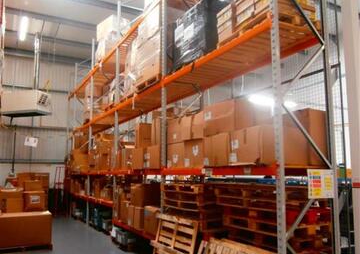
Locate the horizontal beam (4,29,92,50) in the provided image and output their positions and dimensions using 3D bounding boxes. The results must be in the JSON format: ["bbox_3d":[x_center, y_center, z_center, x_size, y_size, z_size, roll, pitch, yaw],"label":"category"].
[{"bbox_3d":[-5.653,-3.856,14.678,3.750,0.220,0.120,4,-9,-28],"label":"horizontal beam"}]

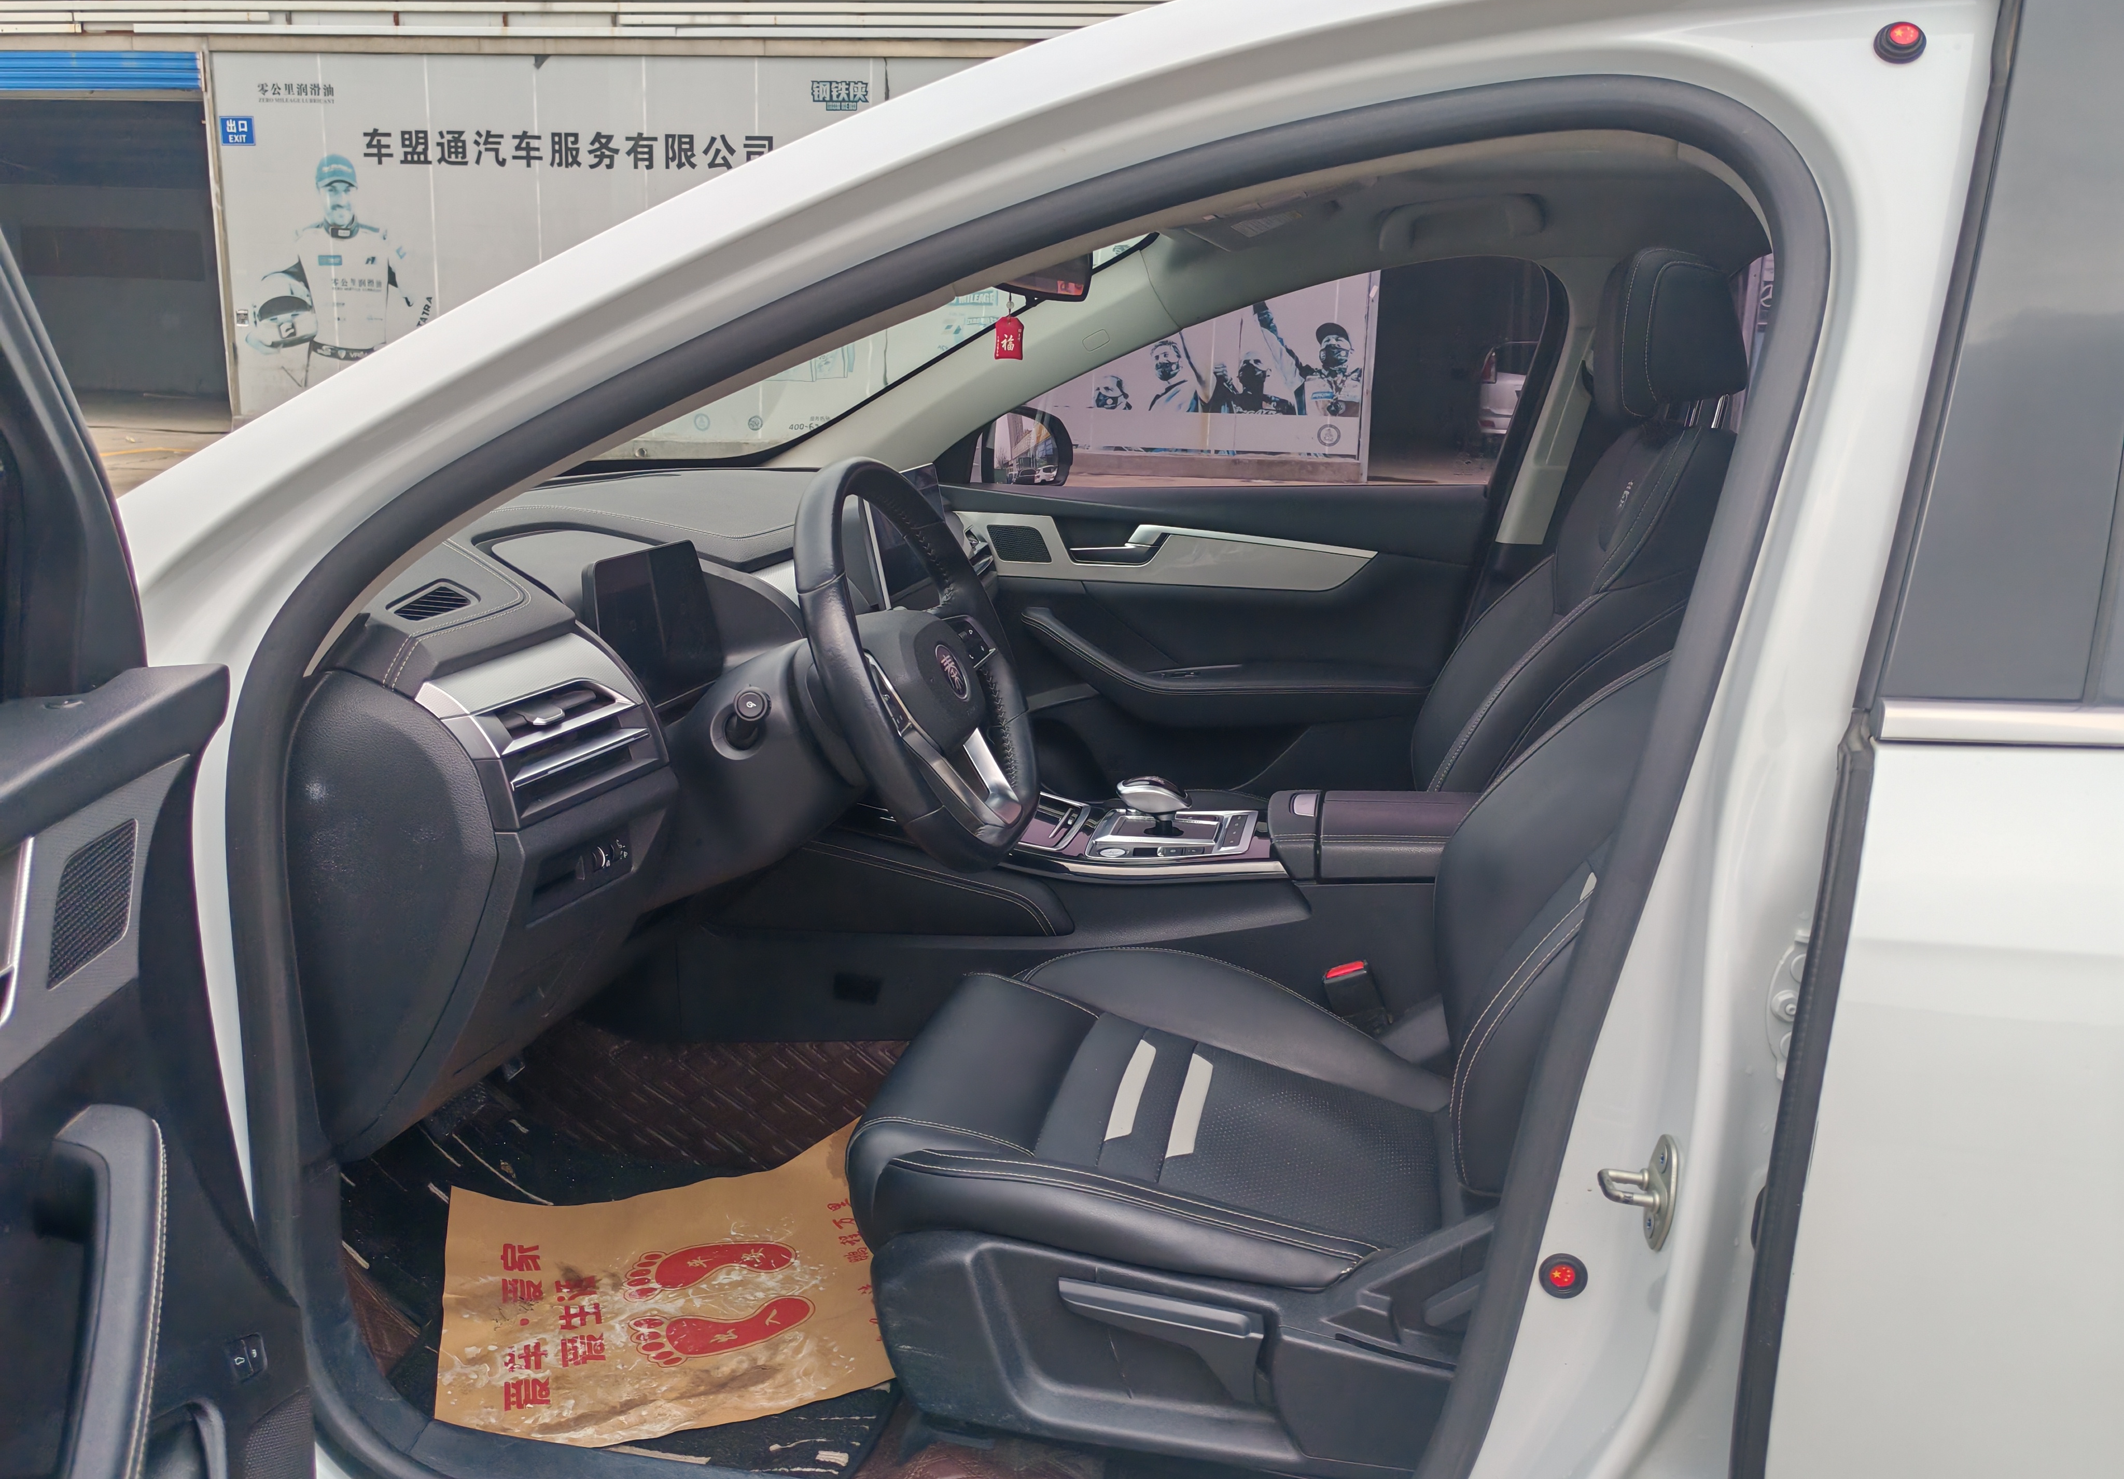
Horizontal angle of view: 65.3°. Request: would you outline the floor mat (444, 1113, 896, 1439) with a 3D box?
[{"bbox_3d":[-0.351,0.493,1.622,0.480,0.060,0.400,-2,13,-15],"label":"floor mat"}]

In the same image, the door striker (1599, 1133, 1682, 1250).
[{"bbox_3d":[0.339,0.265,0.971,0.042,0.070,0.040,4,13,11],"label":"door striker"}]

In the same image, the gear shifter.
[{"bbox_3d":[0.100,0.074,1.798,0.080,0.060,0.050,4,13,11],"label":"gear shifter"}]

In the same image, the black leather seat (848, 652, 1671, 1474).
[{"bbox_3d":[0.299,0.058,1.383,0.870,0.970,0.540,4,13,11],"label":"black leather seat"}]

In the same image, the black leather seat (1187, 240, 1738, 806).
[{"bbox_3d":[0.424,-0.108,2.083,0.830,0.990,0.540,4,13,11],"label":"black leather seat"}]

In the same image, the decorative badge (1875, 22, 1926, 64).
[{"bbox_3d":[0.477,-0.398,0.942,0.029,0.029,0.011,6,-13,19],"label":"decorative badge"}]

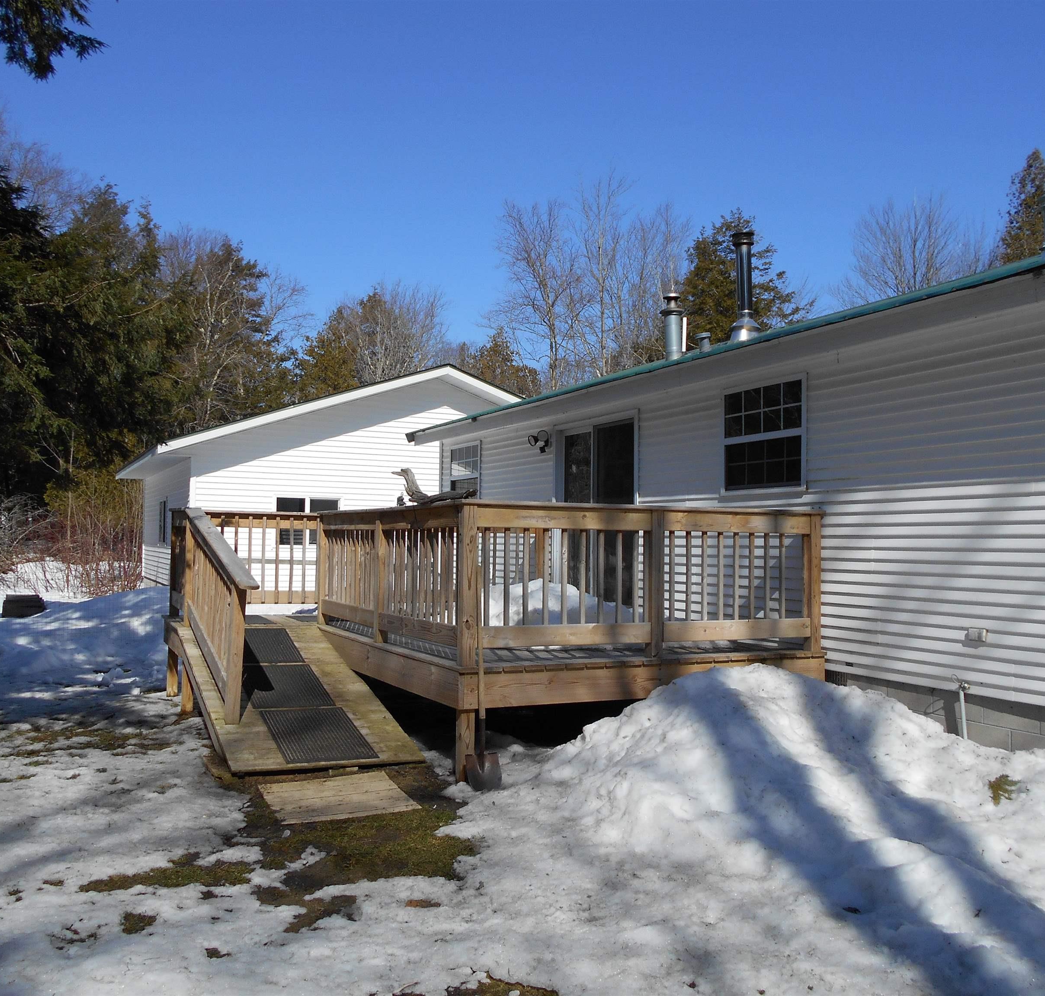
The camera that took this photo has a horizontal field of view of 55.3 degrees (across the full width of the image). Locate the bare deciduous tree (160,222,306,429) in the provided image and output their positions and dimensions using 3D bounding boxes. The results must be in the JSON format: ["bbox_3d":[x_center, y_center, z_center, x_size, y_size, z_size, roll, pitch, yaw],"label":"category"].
[{"bbox_3d":[-9.253,-2.949,31.726,5.000,11.457,5.000,2,-3,-27],"label":"bare deciduous tree"}]

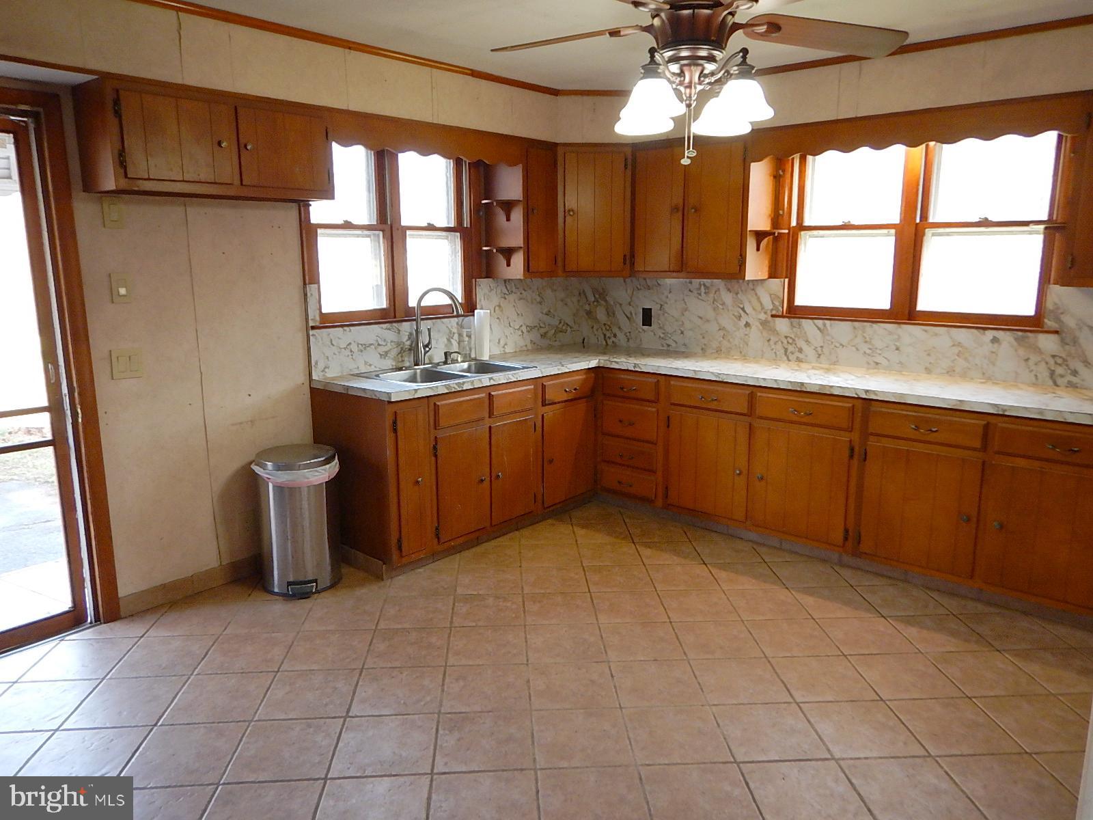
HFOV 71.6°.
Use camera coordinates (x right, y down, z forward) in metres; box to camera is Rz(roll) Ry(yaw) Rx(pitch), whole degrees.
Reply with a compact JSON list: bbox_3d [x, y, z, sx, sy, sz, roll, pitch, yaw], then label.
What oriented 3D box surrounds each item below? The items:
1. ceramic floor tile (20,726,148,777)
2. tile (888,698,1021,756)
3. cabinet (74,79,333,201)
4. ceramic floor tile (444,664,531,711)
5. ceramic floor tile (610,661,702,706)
[{"bbox_3d":[-1.412,1.062,2.305,0.302,0.010,0.302,-1,11,-3],"label":"ceramic floor tile"},{"bbox_3d":[1.328,1.034,2.477,0.302,0.010,0.302,-1,11,-3],"label":"tile"},{"bbox_3d":[-1.379,-1.084,3.151,0.325,0.390,0.920,10,15,41],"label":"cabinet"},{"bbox_3d":[-0.214,1.000,2.717,0.303,0.010,0.303,-1,11,-3],"label":"ceramic floor tile"},{"bbox_3d":[0.400,0.993,2.747,0.302,0.010,0.302,-1,11,-3],"label":"ceramic floor tile"}]

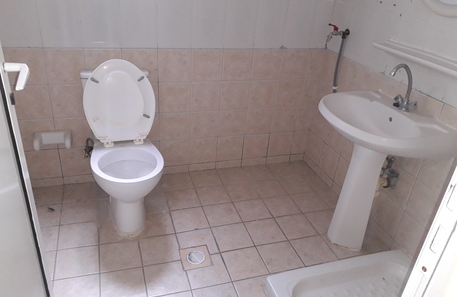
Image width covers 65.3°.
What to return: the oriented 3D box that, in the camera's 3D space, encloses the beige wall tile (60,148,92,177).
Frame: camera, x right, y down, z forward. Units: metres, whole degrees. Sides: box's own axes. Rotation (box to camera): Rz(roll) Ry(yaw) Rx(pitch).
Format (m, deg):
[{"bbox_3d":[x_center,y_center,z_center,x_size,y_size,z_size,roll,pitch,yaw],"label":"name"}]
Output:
[{"bbox_3d":[-0.937,0.080,2.235,0.198,0.198,0.010,-5,30,-18],"label":"beige wall tile"}]

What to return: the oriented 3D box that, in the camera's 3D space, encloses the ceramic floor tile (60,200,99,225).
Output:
[{"bbox_3d":[-0.856,0.375,2.070,0.199,0.012,0.198,-5,30,-18],"label":"ceramic floor tile"}]

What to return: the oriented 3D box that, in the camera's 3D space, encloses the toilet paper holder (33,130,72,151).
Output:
[{"bbox_3d":[-1.021,-0.048,2.080,0.190,0.084,0.076,-5,30,-18],"label":"toilet paper holder"}]

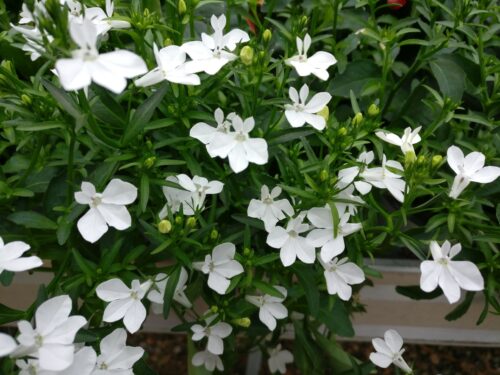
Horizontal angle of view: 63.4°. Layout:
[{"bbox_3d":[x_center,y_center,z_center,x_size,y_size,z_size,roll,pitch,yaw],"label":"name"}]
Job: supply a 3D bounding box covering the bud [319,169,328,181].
[{"bbox_3d":[0.033,-0.006,0.182,0.004,0.005,0.004,0,21,0],"label":"bud"}]

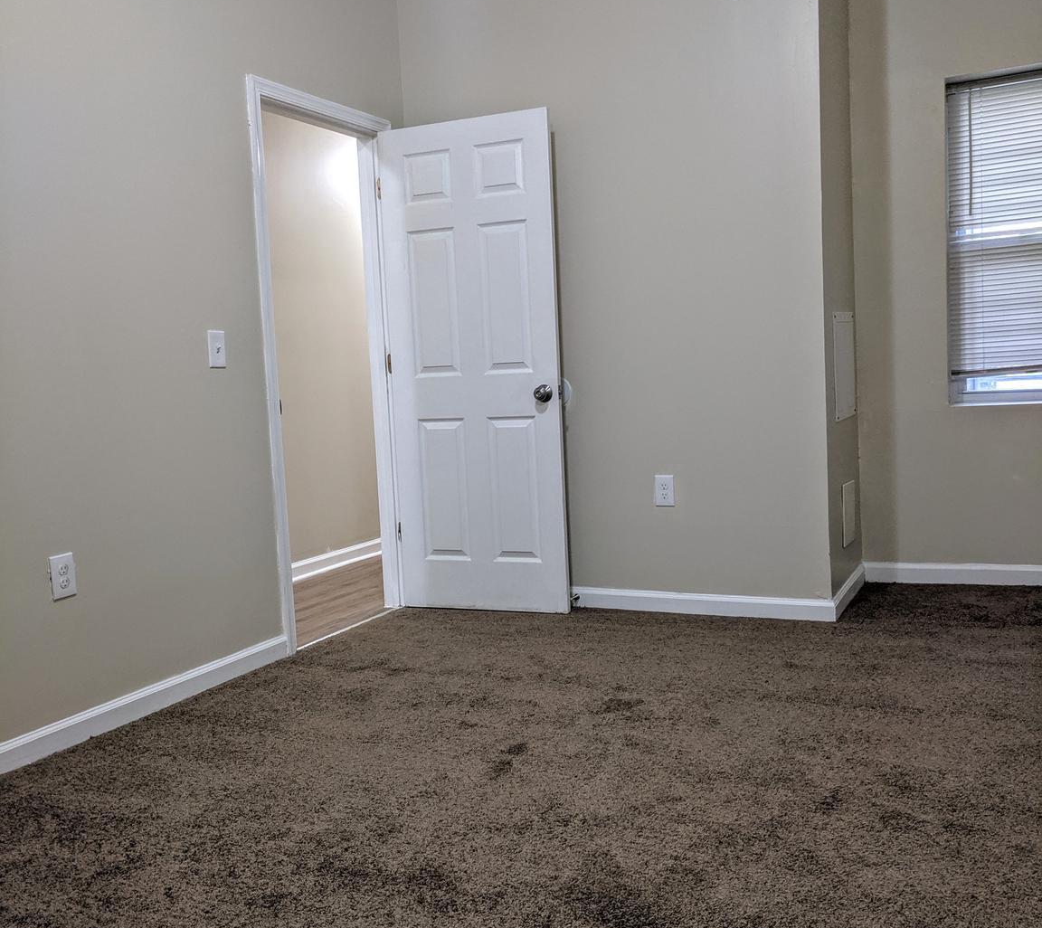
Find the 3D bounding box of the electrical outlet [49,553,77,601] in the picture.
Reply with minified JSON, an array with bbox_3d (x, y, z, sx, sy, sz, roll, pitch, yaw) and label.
[{"bbox_3d":[-1.307,0.324,2.986,0.011,0.123,0.079,0,5,27],"label":"electrical outlet"}]

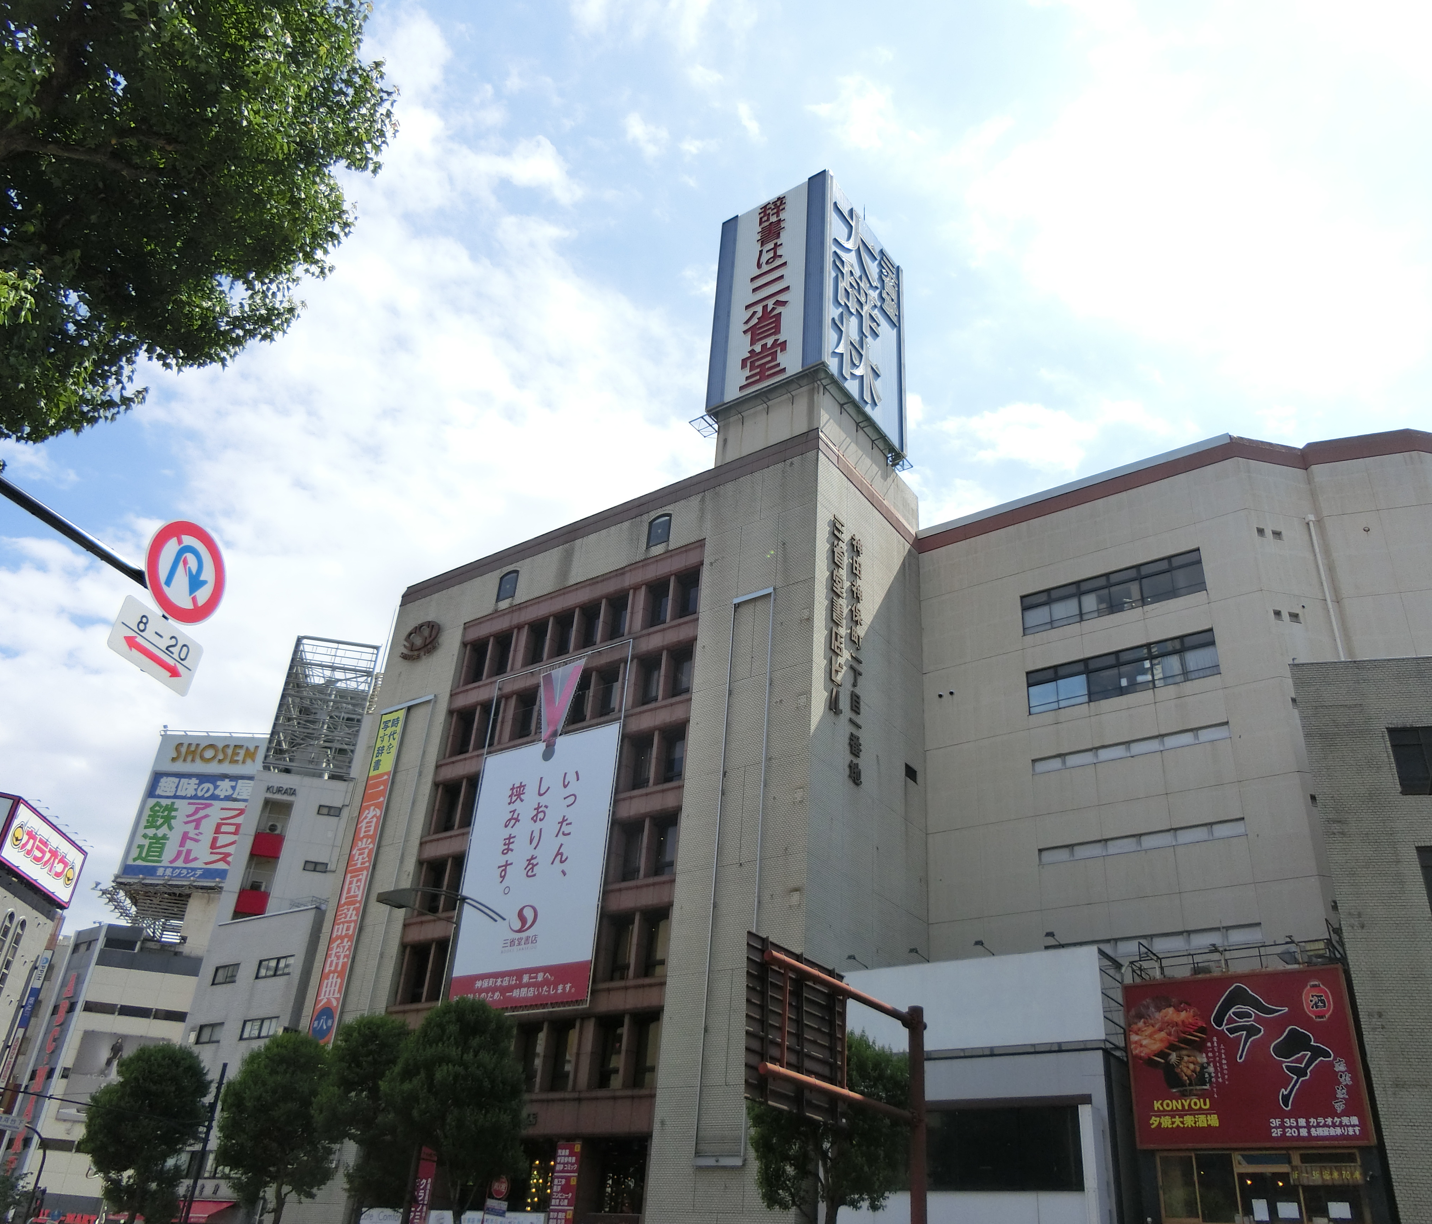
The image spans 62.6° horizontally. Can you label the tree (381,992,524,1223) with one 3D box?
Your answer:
[{"bbox_3d":[-7.980,16.360,34.890,4.300,9.800,4.300,-17,-37,32],"label":"tree"}]

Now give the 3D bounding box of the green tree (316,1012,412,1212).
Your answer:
[{"bbox_3d":[-11.320,17.430,37.010,3.700,9.700,3.700,-17,-37,32],"label":"green tree"}]

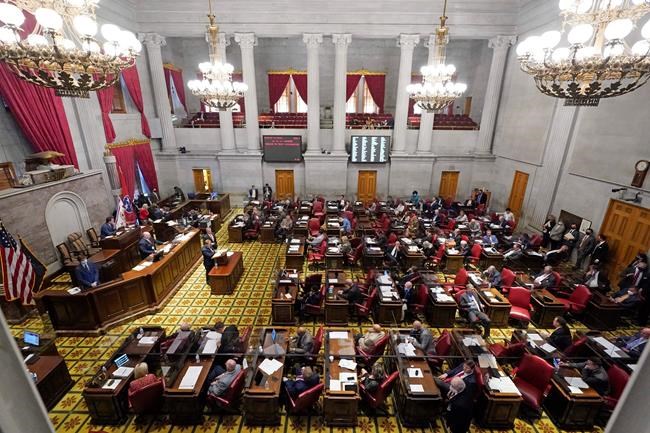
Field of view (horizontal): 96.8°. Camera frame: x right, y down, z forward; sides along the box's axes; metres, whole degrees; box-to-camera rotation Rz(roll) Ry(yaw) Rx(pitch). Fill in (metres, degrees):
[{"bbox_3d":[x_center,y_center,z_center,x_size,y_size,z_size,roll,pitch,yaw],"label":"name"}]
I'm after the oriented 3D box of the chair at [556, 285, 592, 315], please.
[{"bbox_3d":[7.467,2.641,8.849,0.690,1.080,0.670,4,19,10],"label":"chair"}]

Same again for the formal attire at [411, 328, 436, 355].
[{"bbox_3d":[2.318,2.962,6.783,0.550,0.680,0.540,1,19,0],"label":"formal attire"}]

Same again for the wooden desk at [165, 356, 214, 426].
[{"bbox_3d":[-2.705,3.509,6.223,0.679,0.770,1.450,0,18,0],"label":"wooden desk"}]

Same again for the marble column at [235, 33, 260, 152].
[{"bbox_3d":[-4.589,-7.377,17.744,1.200,6.680,1.200,1,19,1],"label":"marble column"}]

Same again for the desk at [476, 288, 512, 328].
[{"bbox_3d":[5.001,2.729,8.719,0.660,0.800,0.930,1,19,1],"label":"desk"}]

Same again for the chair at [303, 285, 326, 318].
[{"bbox_3d":[-0.292,2.612,8.577,0.660,1.030,0.640,5,19,15],"label":"chair"}]

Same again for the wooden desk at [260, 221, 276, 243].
[{"bbox_3d":[-2.809,0.690,14.898,0.702,0.770,1.750,0,18,0],"label":"wooden desk"}]

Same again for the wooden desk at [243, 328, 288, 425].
[{"bbox_3d":[-1.177,3.465,6.428,0.680,0.800,1.820,1,19,1],"label":"wooden desk"}]

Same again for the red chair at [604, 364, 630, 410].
[{"bbox_3d":[5.605,3.584,5.800,0.670,1.060,0.630,1,19,3],"label":"red chair"}]

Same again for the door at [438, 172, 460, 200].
[{"bbox_3d":[8.577,-1.869,20.026,1.160,2.504,0.120,0,18,0],"label":"door"}]

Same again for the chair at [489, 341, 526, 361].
[{"bbox_3d":[4.240,3.263,7.003,0.630,0.950,0.680,-8,21,-22],"label":"chair"}]

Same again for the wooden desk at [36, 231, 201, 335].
[{"bbox_3d":[-6.538,1.772,10.709,2.500,1.220,6.000,0,19,-1],"label":"wooden desk"}]

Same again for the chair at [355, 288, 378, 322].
[{"bbox_3d":[1.145,2.597,8.628,0.660,1.030,0.640,12,21,32],"label":"chair"}]

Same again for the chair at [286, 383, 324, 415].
[{"bbox_3d":[-0.416,3.642,5.858,0.630,0.950,0.680,-12,23,-31],"label":"chair"}]

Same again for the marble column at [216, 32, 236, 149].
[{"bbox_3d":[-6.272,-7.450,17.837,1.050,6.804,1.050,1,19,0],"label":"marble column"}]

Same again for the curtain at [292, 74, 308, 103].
[{"bbox_3d":[-1.829,-9.669,22.388,1.455,2.355,0.220,0,18,0],"label":"curtain"}]

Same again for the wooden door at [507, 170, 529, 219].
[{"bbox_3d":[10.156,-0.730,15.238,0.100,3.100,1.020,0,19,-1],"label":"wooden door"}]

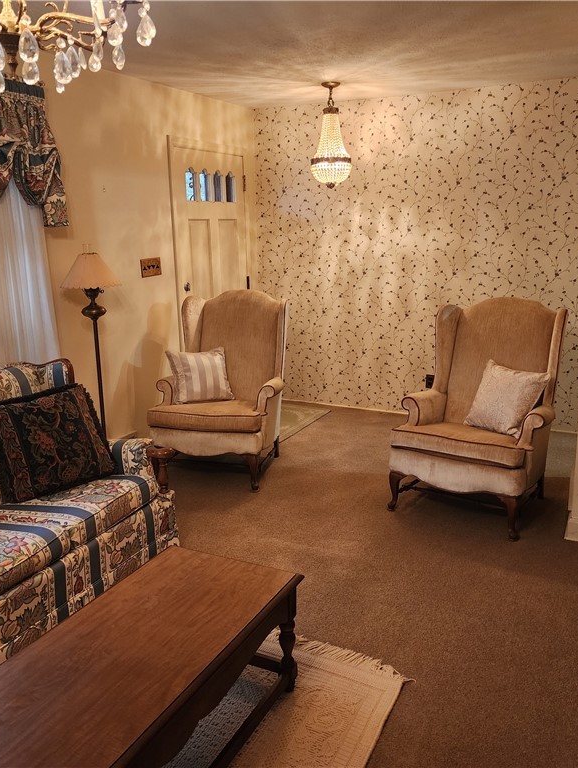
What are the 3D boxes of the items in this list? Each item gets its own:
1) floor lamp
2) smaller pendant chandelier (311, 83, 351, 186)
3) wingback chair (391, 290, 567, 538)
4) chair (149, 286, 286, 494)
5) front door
[{"bbox_3d":[-1.077,-0.051,3.857,0.336,1.431,0.336,6,15,27],"label":"floor lamp"},{"bbox_3d":[0.286,-1.663,4.577,0.276,0.672,0.276,-1,14,0],"label":"smaller pendant chandelier"},{"bbox_3d":[1.030,0.110,3.688,0.778,1.104,0.823,8,16,33],"label":"wingback chair"},{"bbox_3d":[-0.417,-0.008,4.313,0.778,1.104,0.823,3,14,16],"label":"chair"},{"bbox_3d":[-0.574,-0.728,5.252,0.070,2.067,0.953,6,15,27],"label":"front door"}]

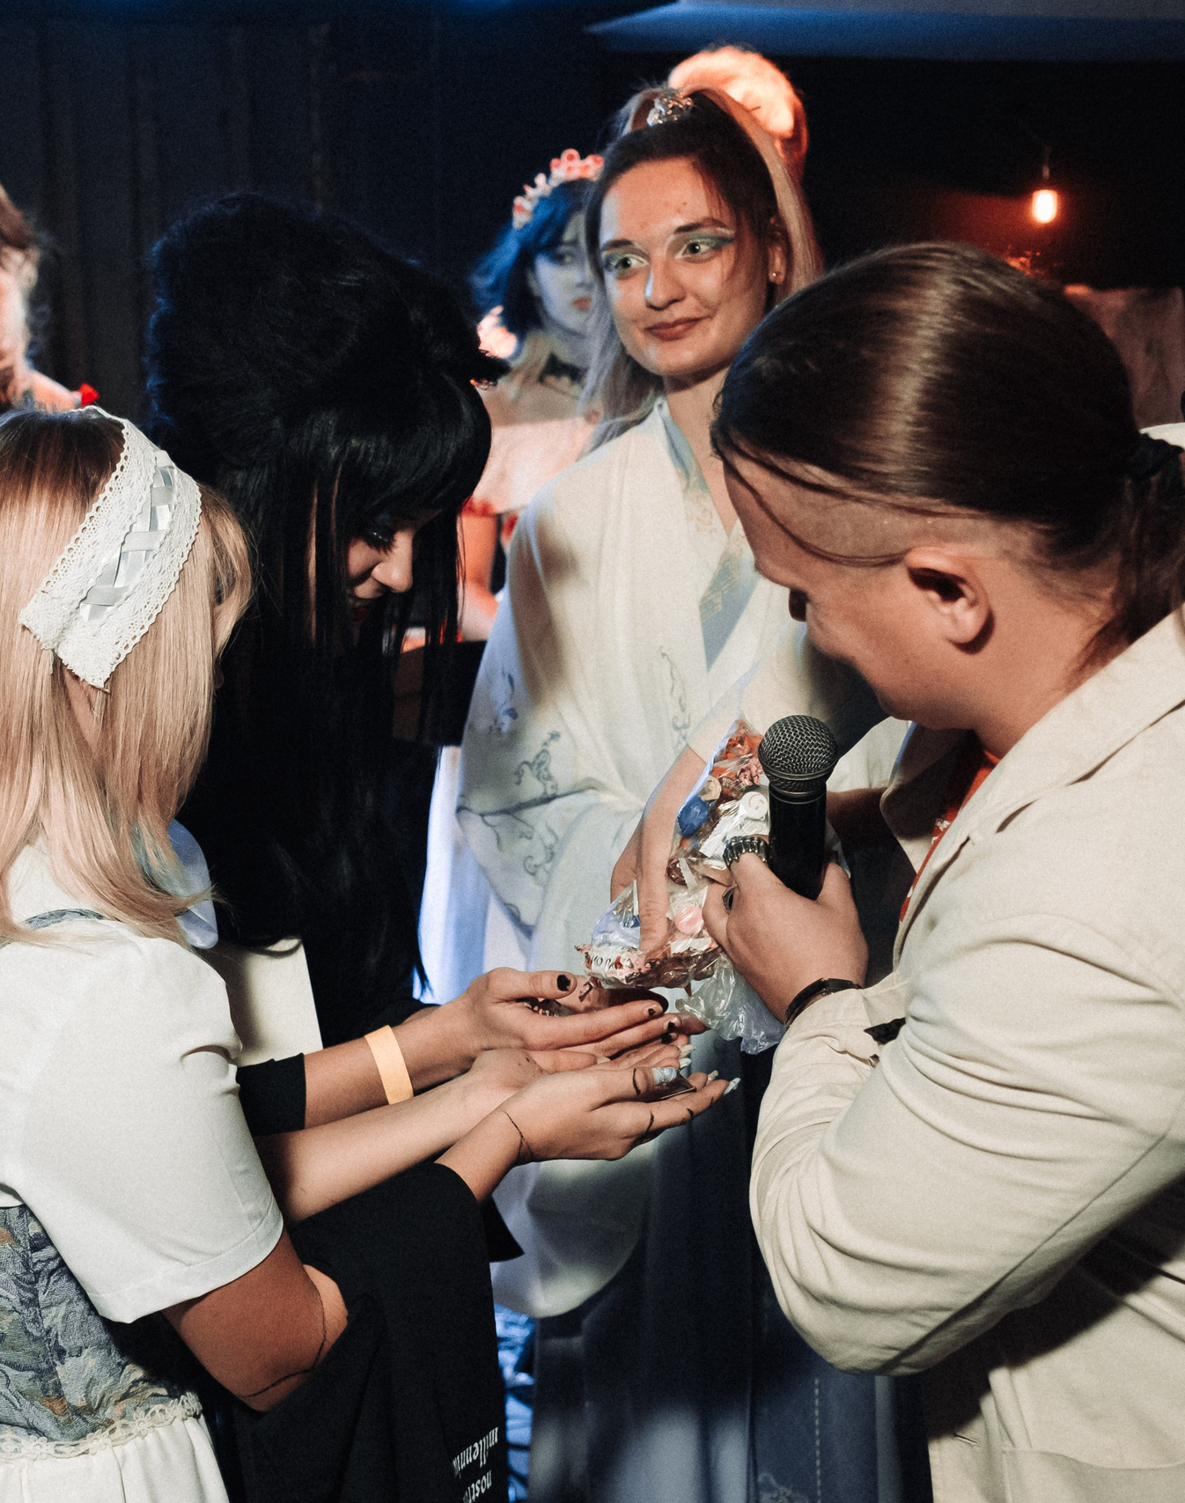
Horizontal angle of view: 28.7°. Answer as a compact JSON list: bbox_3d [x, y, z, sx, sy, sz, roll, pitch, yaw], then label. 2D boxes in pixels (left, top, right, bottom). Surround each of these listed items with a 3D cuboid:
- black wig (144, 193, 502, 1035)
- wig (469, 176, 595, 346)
[{"bbox_3d":[-0.197,-0.104,1.700,0.280,0.600,0.250,7,12,38],"label":"black wig"},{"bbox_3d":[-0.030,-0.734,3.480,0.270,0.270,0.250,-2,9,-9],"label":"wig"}]

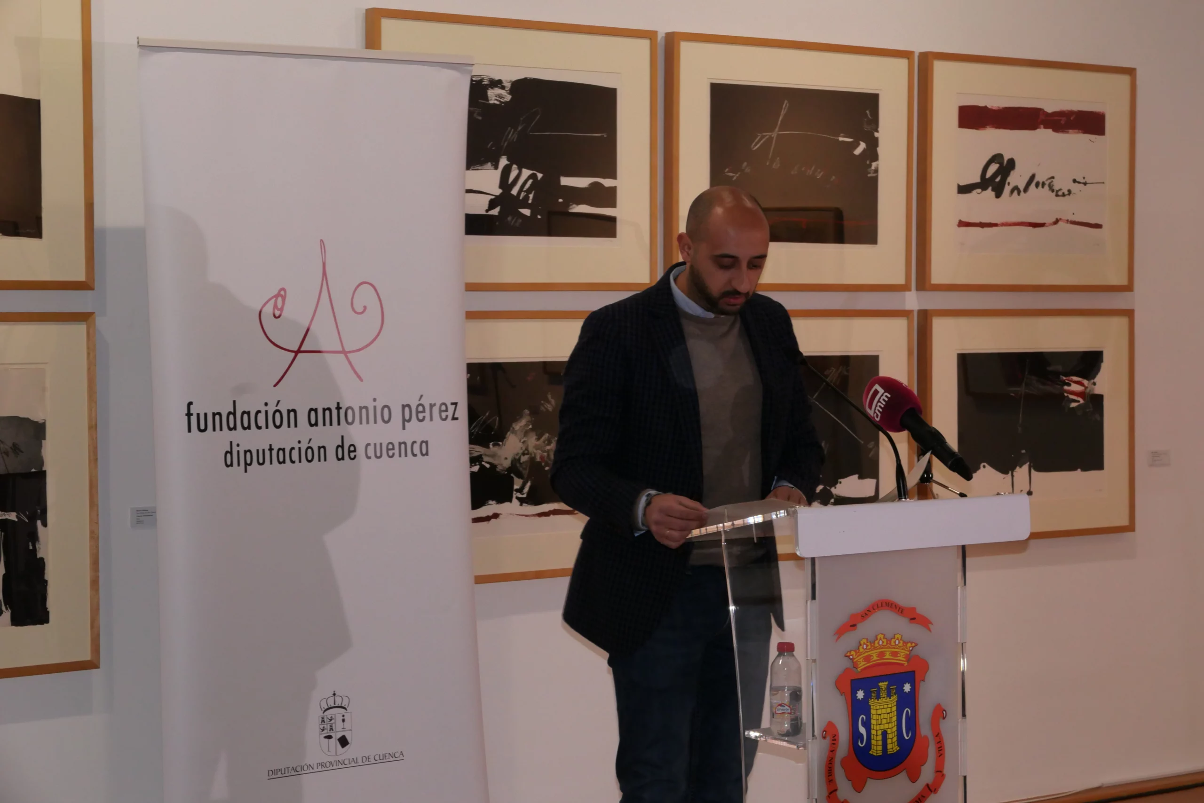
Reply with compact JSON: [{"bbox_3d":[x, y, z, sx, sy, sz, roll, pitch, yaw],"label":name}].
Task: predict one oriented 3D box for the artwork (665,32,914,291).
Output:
[{"bbox_3d":[0.533,-0.653,6.991,0.872,0.693,0.041,-2,3,-36],"label":"artwork"}]

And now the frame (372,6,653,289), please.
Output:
[{"bbox_3d":[-0.217,-0.630,6.453,0.872,0.693,0.041,-2,3,-36],"label":"frame"}]

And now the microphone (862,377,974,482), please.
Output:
[{"bbox_3d":[0.598,0.054,4.700,0.293,0.090,0.090,44,5,33],"label":"microphone"}]

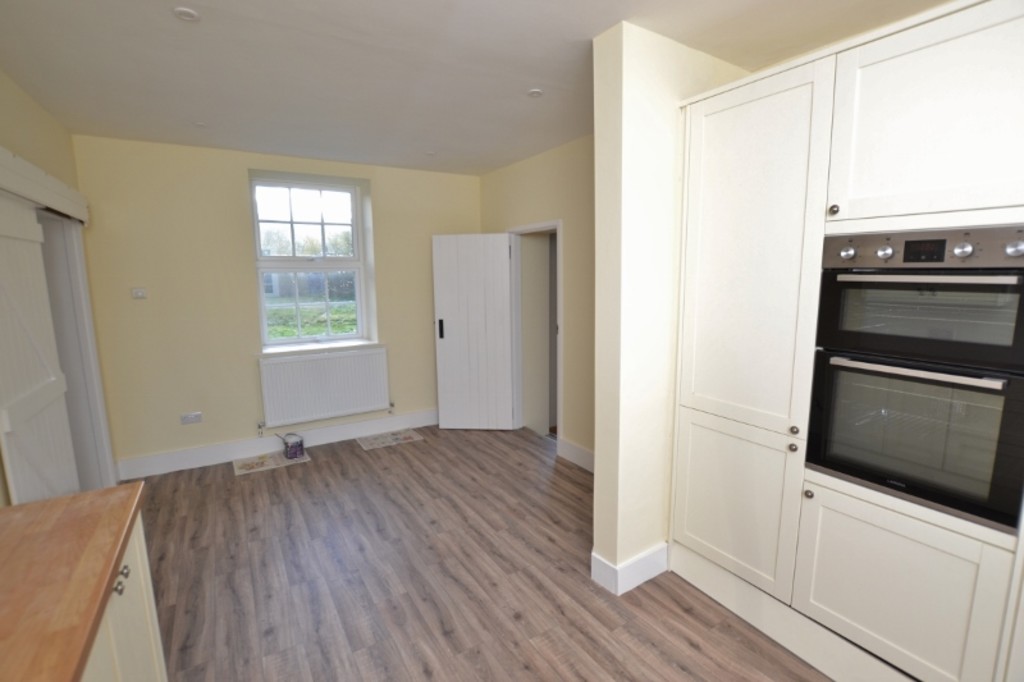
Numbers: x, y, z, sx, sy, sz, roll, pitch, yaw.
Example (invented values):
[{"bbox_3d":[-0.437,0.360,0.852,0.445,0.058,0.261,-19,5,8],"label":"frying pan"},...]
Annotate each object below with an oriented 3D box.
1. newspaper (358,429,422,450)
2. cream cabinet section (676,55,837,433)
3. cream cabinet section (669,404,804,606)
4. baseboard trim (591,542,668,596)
[{"bbox_3d":[-1.213,0.977,4.259,0.575,0.010,0.356,-6,10,-33],"label":"newspaper"},{"bbox_3d":[1.216,-0.361,1.965,0.520,1.410,0.575,-7,10,-32],"label":"cream cabinet section"},{"bbox_3d":[1.240,0.700,2.123,0.520,0.740,0.575,-7,10,-32],"label":"cream cabinet section"},{"bbox_3d":[0.644,1.181,2.293,0.395,0.161,0.180,-6,10,-33],"label":"baseboard trim"}]

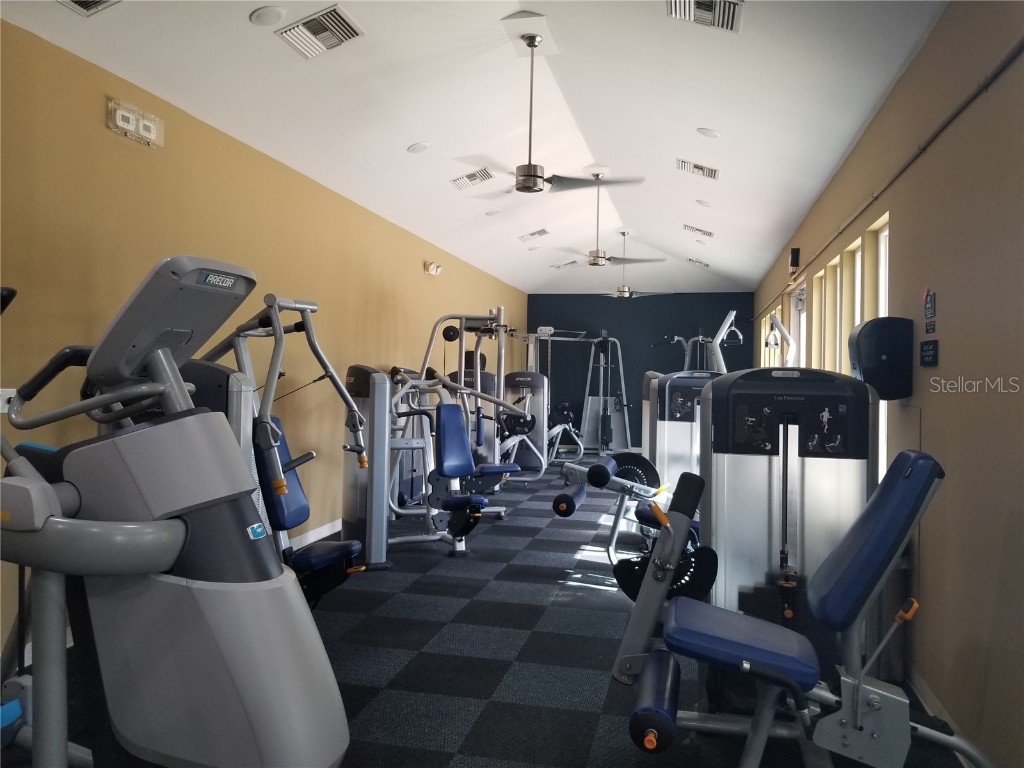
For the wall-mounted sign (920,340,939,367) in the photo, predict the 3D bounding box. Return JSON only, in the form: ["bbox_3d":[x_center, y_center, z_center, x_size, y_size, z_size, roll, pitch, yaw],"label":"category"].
[{"bbox_3d":[1.890,-0.135,3.493,0.012,0.116,0.262,1,0,13],"label":"wall-mounted sign"}]

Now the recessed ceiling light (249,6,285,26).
[{"bbox_3d":[-1.309,-1.956,4.107,0.187,0.025,0.187,-16,-4,13],"label":"recessed ceiling light"}]

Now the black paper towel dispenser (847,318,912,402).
[{"bbox_3d":[1.866,-0.126,3.930,0.260,0.410,0.300,1,0,13],"label":"black paper towel dispenser"}]

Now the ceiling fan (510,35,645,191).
[{"bbox_3d":[0.140,-1.767,5.021,1.400,1.030,1.340,1,0,13],"label":"ceiling fan"}]

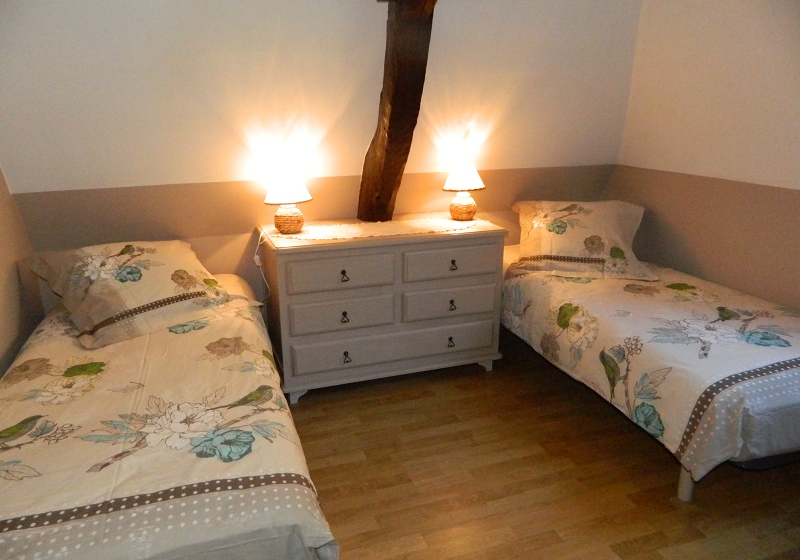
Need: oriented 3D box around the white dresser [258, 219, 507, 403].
[{"bbox_3d":[-0.092,0.105,3.000,1.150,0.755,0.529,-6,17,-19],"label":"white dresser"}]

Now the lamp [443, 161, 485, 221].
[{"bbox_3d":[0.350,-0.481,3.105,0.231,0.310,0.231,0,16,0],"label":"lamp"}]

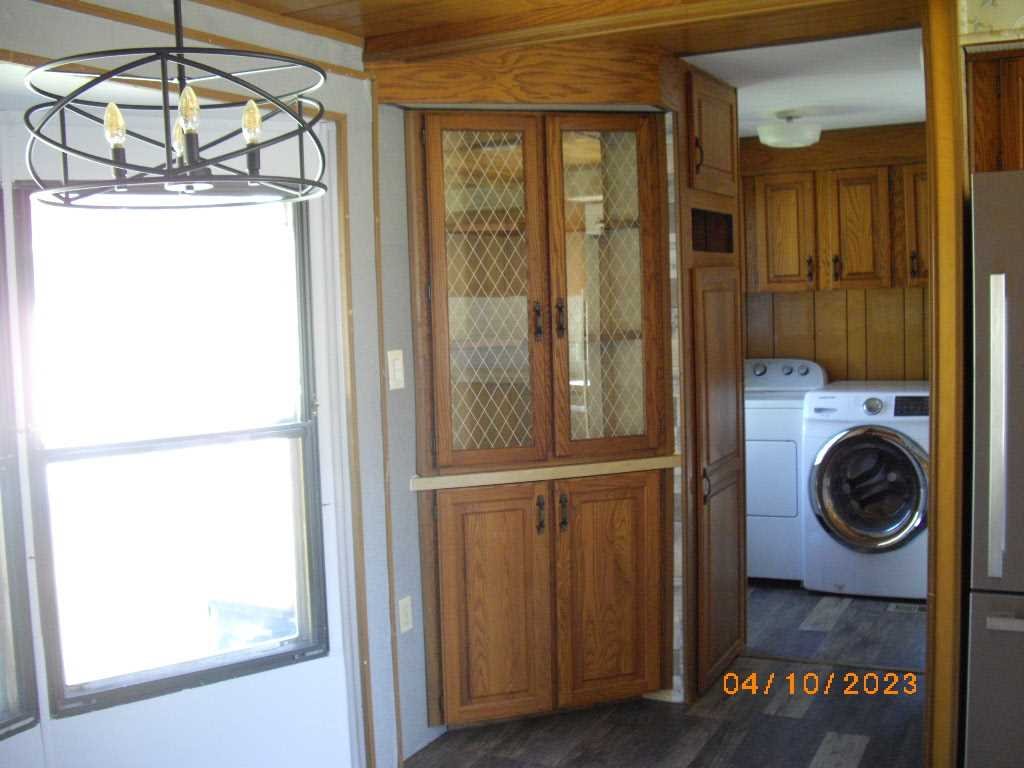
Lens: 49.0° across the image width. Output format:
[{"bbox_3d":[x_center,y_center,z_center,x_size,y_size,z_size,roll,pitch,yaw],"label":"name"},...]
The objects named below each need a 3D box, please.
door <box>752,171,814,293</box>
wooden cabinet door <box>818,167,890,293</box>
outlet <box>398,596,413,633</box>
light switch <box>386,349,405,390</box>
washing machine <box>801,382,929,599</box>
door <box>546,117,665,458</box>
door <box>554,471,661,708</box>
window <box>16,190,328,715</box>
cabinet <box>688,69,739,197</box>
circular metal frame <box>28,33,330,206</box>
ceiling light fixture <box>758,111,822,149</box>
[{"bbox_3d":[1.425,-0.785,5.843,0.302,0.603,0.035,1,6,27],"label":"door"},{"bbox_3d":[1.741,-0.785,5.682,0.322,0.599,0.035,1,6,27],"label":"wooden cabinet door"},{"bbox_3d":[-0.337,0.746,3.633,0.010,0.110,0.068,1,6,27],"label":"outlet"},{"bbox_3d":[-0.360,-0.044,3.555,0.012,0.120,0.078,1,6,27],"label":"light switch"},{"bbox_3d":[1.864,0.494,5.534,0.686,0.984,0.780,1,6,27],"label":"washing machine"},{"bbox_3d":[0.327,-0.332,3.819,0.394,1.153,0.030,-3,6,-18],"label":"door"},{"bbox_3d":[0.345,0.721,3.950,0.390,0.797,0.035,-3,5,-16],"label":"door"},{"bbox_3d":[-0.915,0.148,3.131,0.792,1.409,0.080,-5,7,-32],"label":"window"},{"bbox_3d":[0.753,-0.911,4.158,0.030,0.407,0.551,1,6,27],"label":"cabinet"},{"bbox_3d":[-0.576,-0.429,1.966,0.500,0.201,0.500,-2,6,0],"label":"circular metal frame"},{"bbox_3d":[1.302,-1.182,5.282,0.305,0.170,0.305,1,6,27],"label":"ceiling light fixture"}]

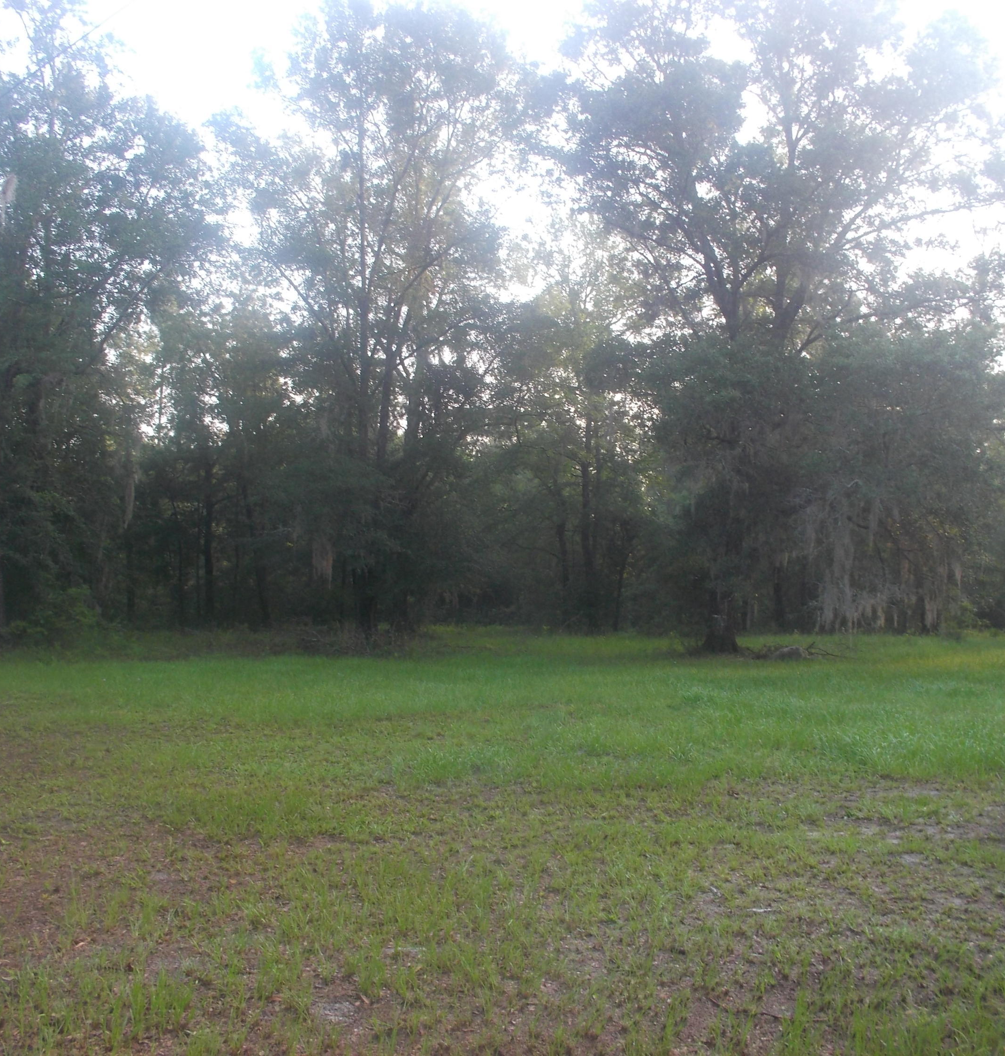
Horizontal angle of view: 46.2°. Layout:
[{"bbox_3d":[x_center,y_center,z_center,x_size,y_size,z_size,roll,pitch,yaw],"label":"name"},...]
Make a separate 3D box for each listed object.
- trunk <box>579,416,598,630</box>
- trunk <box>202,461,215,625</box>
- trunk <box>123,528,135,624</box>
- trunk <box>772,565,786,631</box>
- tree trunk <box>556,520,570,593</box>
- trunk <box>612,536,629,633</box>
[{"bbox_3d":[3.006,-0.170,41.059,0.688,7.477,0.500,0,-3,0],"label":"trunk"},{"bbox_3d":[-10.484,0.499,42.027,0.470,5.844,0.420,0,-3,0],"label":"trunk"},{"bbox_3d":[-13.267,1.738,41.966,0.431,3.285,0.400,0,-3,0],"label":"trunk"},{"bbox_3d":[9.581,2.384,40.932,0.497,2.287,0.420,0,-3,0],"label":"trunk"},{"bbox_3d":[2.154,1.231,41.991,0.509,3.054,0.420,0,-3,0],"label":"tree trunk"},{"bbox_3d":[4.006,1.897,39.955,0.597,3.313,0.360,0,-3,0],"label":"trunk"}]

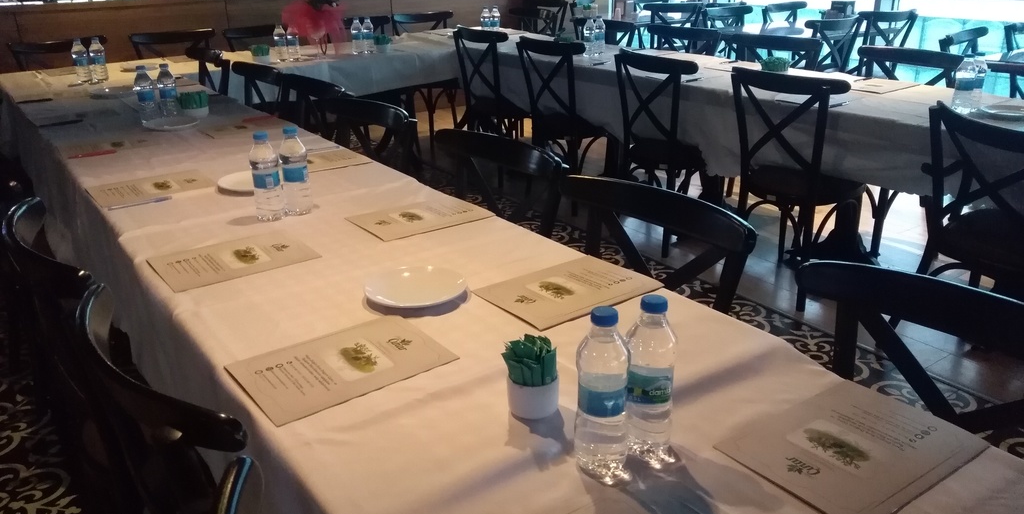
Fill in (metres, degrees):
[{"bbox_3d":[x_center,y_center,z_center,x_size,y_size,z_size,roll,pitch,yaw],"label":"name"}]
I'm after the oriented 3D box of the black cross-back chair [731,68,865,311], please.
[{"bbox_3d":[1.175,-0.302,3.091,0.485,0.895,0.465,-16,26,-32],"label":"black cross-back chair"}]

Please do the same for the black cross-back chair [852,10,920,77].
[{"bbox_3d":[2.569,-1.391,5.778,0.490,0.875,0.520,-9,23,-19],"label":"black cross-back chair"}]

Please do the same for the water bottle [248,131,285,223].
[{"bbox_3d":[-0.576,-0.189,1.810,0.064,0.213,0.064,-16,27,-33],"label":"water bottle"}]

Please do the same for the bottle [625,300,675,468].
[{"bbox_3d":[0.173,0.150,0.944,0.065,0.218,0.065,4,22,11],"label":"bottle"}]

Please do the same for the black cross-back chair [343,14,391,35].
[{"bbox_3d":[-0.976,-1.211,5.434,0.465,0.895,0.485,-15,26,-31],"label":"black cross-back chair"}]

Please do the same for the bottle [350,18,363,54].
[{"bbox_3d":[-0.963,-1.377,4.771,0.064,0.213,0.064,-16,27,-33],"label":"bottle"}]

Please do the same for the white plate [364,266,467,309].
[{"bbox_3d":[-0.177,0.059,1.434,0.192,0.022,0.192,-1,22,0],"label":"white plate"}]

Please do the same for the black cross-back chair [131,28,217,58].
[{"bbox_3d":[-1.995,-0.951,4.878,0.500,0.885,0.520,-19,28,-38],"label":"black cross-back chair"}]

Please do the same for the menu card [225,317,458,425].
[{"bbox_3d":[-0.261,0.165,1.202,0.298,0.005,0.205,-16,27,-34],"label":"menu card"}]

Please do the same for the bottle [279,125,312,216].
[{"bbox_3d":[-0.542,-0.216,1.926,0.066,0.218,0.066,-1,22,0],"label":"bottle"}]

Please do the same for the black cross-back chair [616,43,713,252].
[{"bbox_3d":[0.781,-0.514,3.629,0.495,0.885,0.485,-15,26,-31],"label":"black cross-back chair"}]

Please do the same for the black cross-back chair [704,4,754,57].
[{"bbox_3d":[1.878,-1.487,6.089,0.500,0.885,0.520,-14,25,-29],"label":"black cross-back chair"}]

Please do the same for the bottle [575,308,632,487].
[{"bbox_3d":[0.108,0.163,0.912,0.066,0.218,0.066,-1,22,0],"label":"bottle"}]

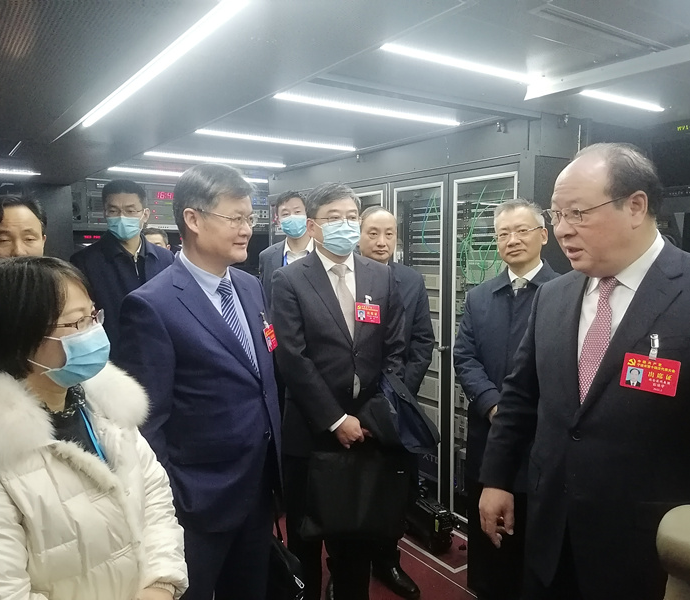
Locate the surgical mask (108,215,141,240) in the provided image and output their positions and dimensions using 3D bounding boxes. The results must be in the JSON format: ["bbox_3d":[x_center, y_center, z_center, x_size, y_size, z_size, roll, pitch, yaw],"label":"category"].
[{"bbox_3d":[-0.895,-0.291,2.540,0.138,0.108,0.085,-1,7,-5],"label":"surgical mask"}]

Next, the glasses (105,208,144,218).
[{"bbox_3d":[-0.900,-0.349,2.575,0.140,0.043,0.135,-1,9,-3],"label":"glasses"}]

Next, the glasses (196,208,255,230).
[{"bbox_3d":[-0.310,-0.208,1.600,0.140,0.045,0.143,16,14,19],"label":"glasses"}]

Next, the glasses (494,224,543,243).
[{"bbox_3d":[0.640,-0.232,2.235,0.135,0.045,0.142,-11,3,-41],"label":"glasses"}]

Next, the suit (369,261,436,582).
[{"bbox_3d":[0.168,0.545,2.730,0.500,1.440,0.300,0,5,3],"label":"suit"}]

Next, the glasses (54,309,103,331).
[{"bbox_3d":[-0.508,0.043,1.115,0.135,0.043,0.136,-1,9,0],"label":"glasses"}]

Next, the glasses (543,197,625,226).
[{"bbox_3d":[0.478,-0.172,1.215,0.140,0.045,0.143,-17,10,-9],"label":"glasses"}]

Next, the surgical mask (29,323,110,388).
[{"bbox_3d":[-0.494,0.101,1.120,0.110,0.105,0.130,3,6,3],"label":"surgical mask"}]

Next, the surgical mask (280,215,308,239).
[{"bbox_3d":[-0.235,-0.337,2.880,0.135,0.108,0.085,1,5,15],"label":"surgical mask"}]

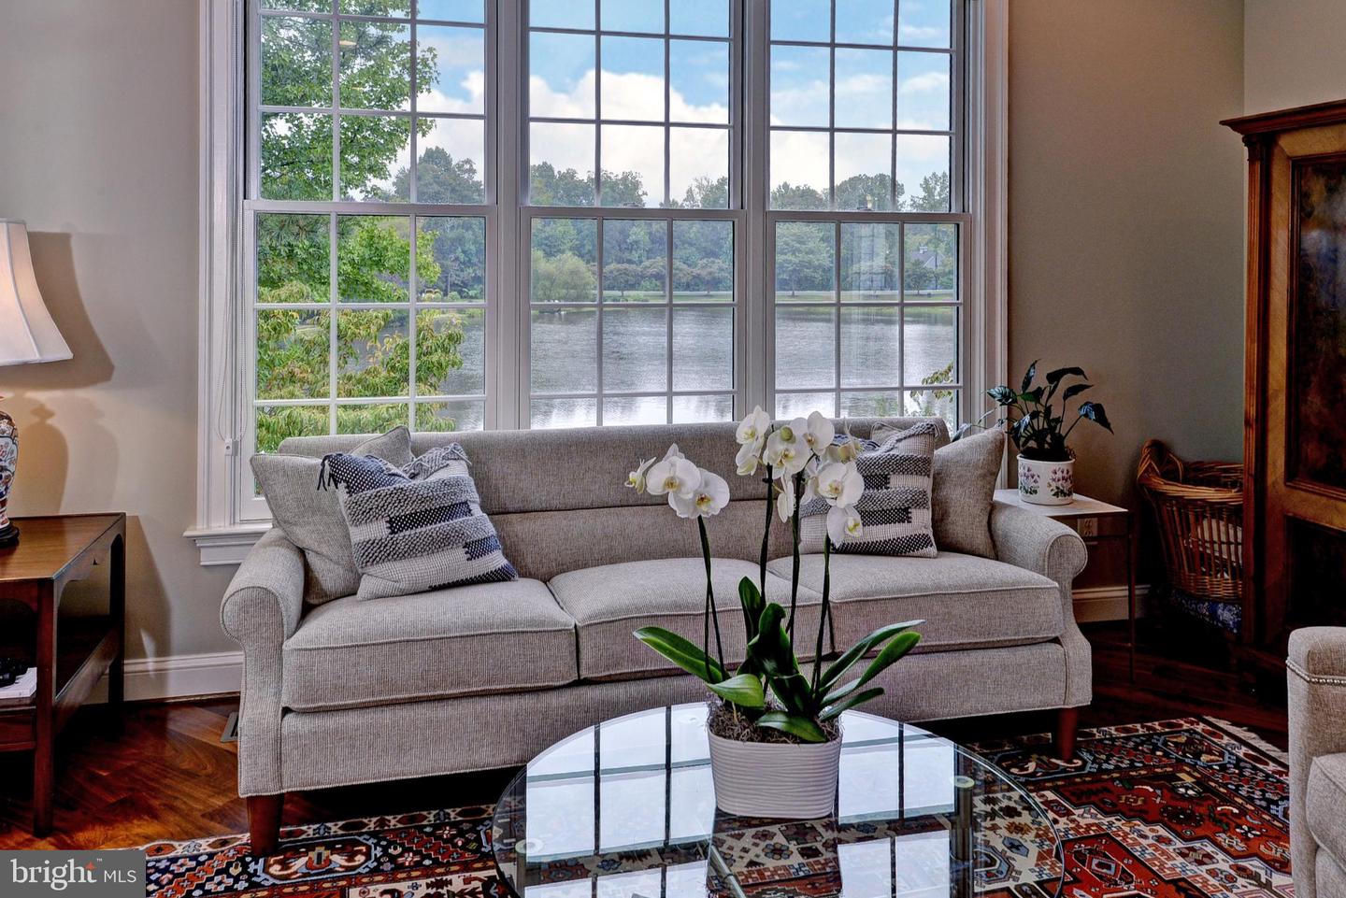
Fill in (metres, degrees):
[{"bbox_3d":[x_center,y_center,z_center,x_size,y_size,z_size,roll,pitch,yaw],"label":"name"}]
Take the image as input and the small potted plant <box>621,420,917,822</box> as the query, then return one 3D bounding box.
[{"bbox_3d":[0.160,0.257,1.596,0.447,0.628,0.310,0,6,3],"label":"small potted plant"}]

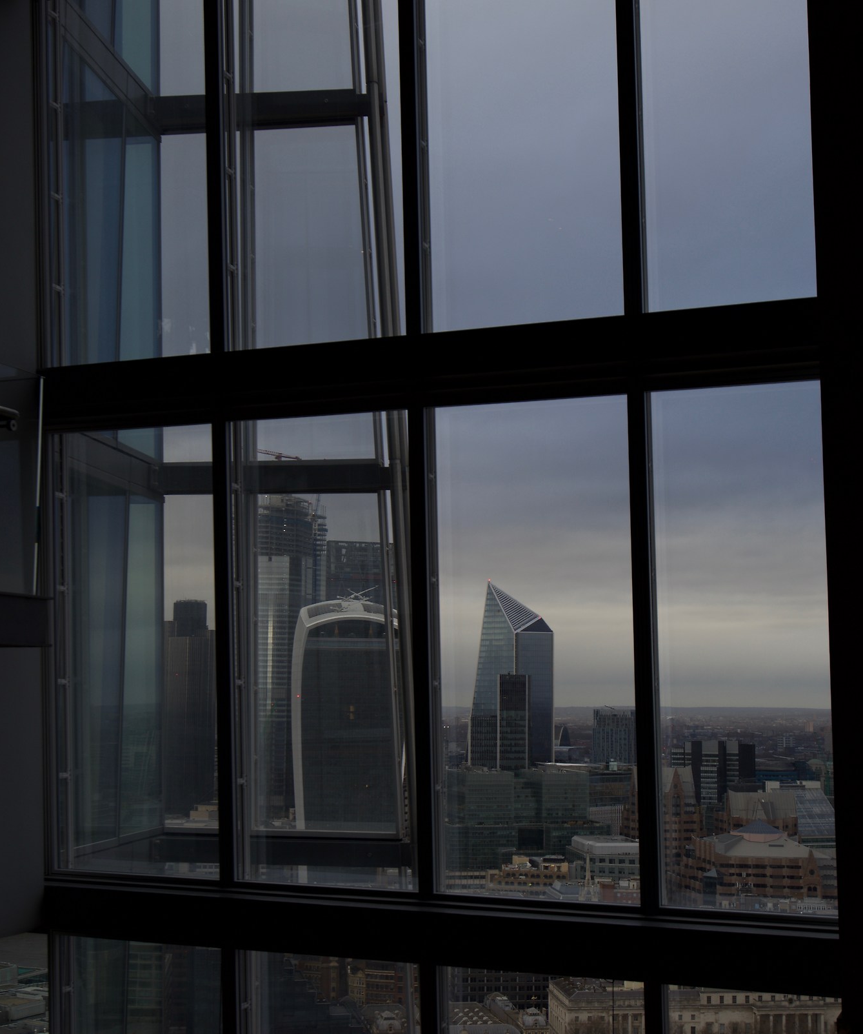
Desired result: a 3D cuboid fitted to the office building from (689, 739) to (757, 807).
[{"bbox_3d":[215.360,206.750,1122.810,52.000,78.000,40.000,-1,-7,11],"label":"office building"}]

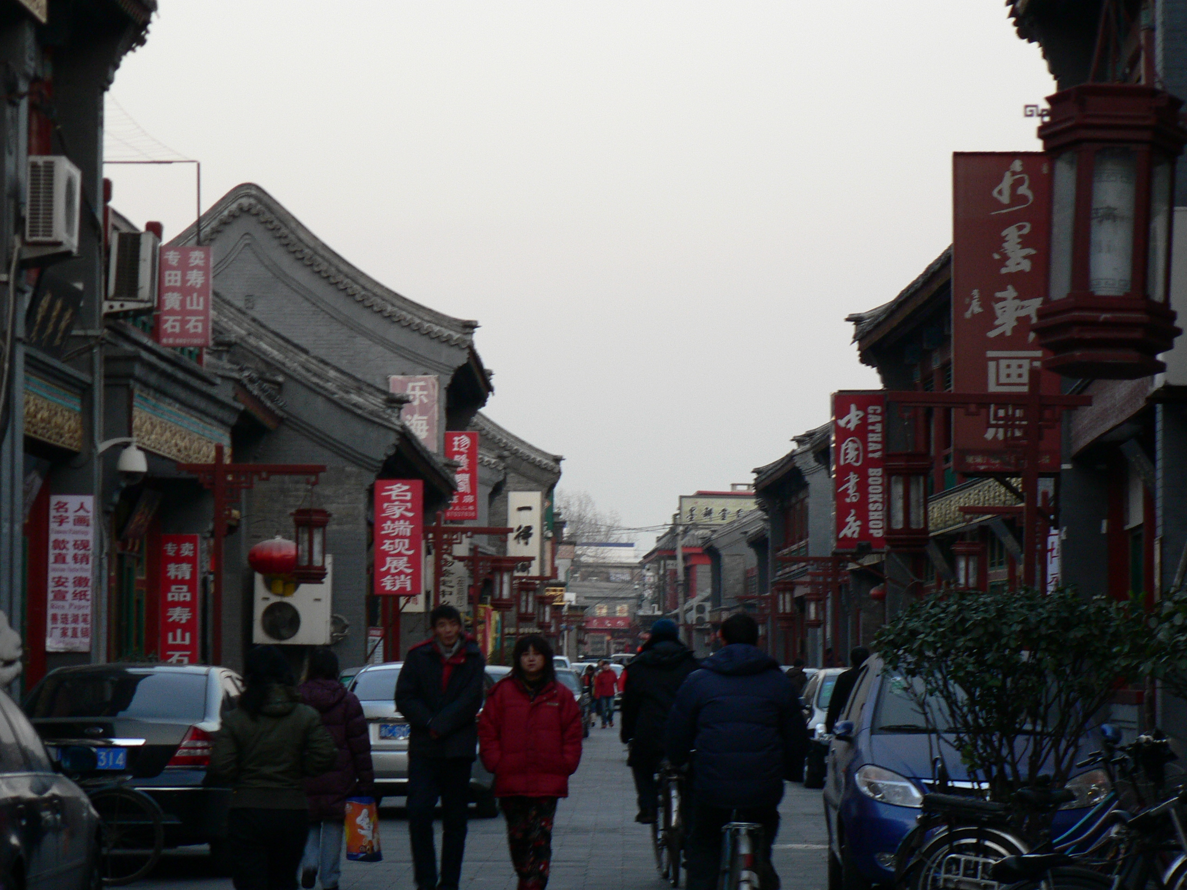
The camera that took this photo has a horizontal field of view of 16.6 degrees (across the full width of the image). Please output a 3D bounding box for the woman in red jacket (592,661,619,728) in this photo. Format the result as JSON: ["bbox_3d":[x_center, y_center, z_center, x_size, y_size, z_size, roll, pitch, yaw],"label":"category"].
[{"bbox_3d":[0.274,5.910,96.500,0.500,1.620,0.320,0,-3,0],"label":"woman in red jacket"}]

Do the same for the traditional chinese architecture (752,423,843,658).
[{"bbox_3d":[7.200,3.070,97.000,5.500,7.500,15.000,0,-3,0],"label":"traditional chinese architecture"}]

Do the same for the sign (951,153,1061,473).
[{"bbox_3d":[3.898,-1.251,38.500,1.020,3.020,0.130,0,-3,0],"label":"sign"}]

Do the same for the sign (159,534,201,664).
[{"bbox_3d":[-4.303,1.656,42.500,0.420,1.480,0.070,0,-3,1],"label":"sign"}]

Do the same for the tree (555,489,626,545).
[{"bbox_3d":[-0.815,7.275,205.000,6.500,10.500,6.500,0,-3,0],"label":"tree"}]

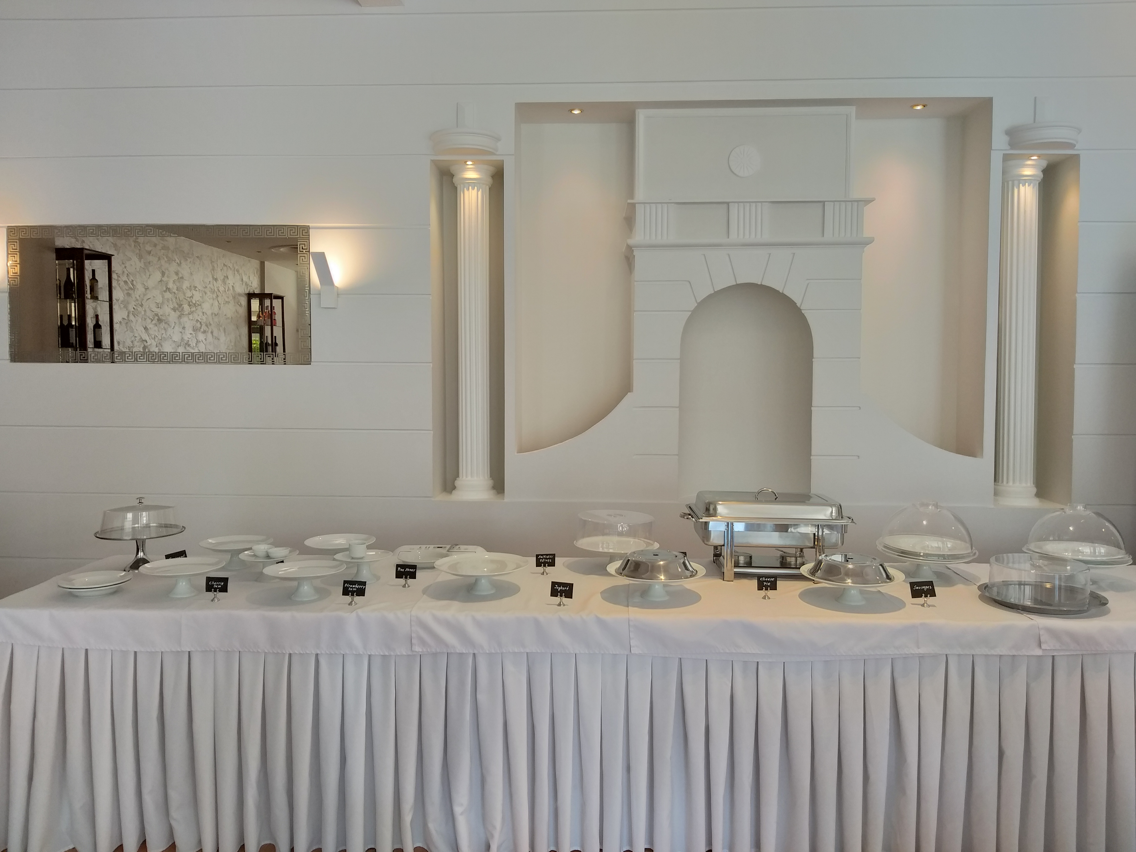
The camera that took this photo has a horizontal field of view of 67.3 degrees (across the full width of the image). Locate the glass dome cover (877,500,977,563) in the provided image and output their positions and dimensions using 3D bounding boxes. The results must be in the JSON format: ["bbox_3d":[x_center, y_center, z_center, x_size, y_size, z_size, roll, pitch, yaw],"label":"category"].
[{"bbox_3d":[1.278,0.360,3.034,0.330,0.180,0.330,0,3,3],"label":"glass dome cover"}]

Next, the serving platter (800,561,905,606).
[{"bbox_3d":[0.928,0.528,2.800,0.323,0.093,0.323,0,3,0],"label":"serving platter"}]

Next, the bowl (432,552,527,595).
[{"bbox_3d":[-0.297,0.518,2.928,0.323,0.098,0.323,0,3,0],"label":"bowl"}]

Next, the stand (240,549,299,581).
[{"bbox_3d":[-1.089,0.511,3.100,0.210,0.093,0.210,0,3,0],"label":"stand"}]

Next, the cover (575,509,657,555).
[{"bbox_3d":[0.182,0.391,3.185,0.300,0.103,0.300,0,3,3],"label":"cover"}]

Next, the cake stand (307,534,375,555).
[{"bbox_3d":[-0.884,0.495,3.313,0.270,0.100,0.270,0,3,0],"label":"cake stand"}]

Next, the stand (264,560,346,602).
[{"bbox_3d":[-0.848,0.507,2.754,0.255,0.095,0.255,0,3,0],"label":"stand"}]

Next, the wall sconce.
[{"bbox_3d":[-0.991,-0.588,3.484,0.058,0.212,0.140,0,3,3],"label":"wall sconce"}]

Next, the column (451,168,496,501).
[{"bbox_3d":[-0.408,-0.395,3.707,0.200,1.410,0.200,0,3,3],"label":"column"}]

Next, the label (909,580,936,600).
[{"bbox_3d":[1.137,0.523,2.735,0.073,0.050,0.006,-11,-6,28],"label":"label"}]

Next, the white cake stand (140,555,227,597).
[{"bbox_3d":[-1.305,0.521,2.893,0.268,0.096,0.268,0,3,0],"label":"white cake stand"}]

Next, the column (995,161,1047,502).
[{"bbox_3d":[1.906,-0.383,3.601,0.200,1.410,0.200,0,3,3],"label":"column"}]

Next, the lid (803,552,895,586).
[{"bbox_3d":[0.903,0.451,2.719,0.265,0.058,0.265,0,3,3],"label":"lid"}]

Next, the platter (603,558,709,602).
[{"bbox_3d":[0.291,0.524,2.848,0.330,0.095,0.330,0,3,0],"label":"platter"}]

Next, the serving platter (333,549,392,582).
[{"bbox_3d":[-0.736,0.512,3.083,0.208,0.092,0.208,0,3,0],"label":"serving platter"}]

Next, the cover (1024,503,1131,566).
[{"bbox_3d":[1.790,0.364,2.998,0.330,0.180,0.330,0,3,3],"label":"cover"}]

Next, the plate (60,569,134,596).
[{"bbox_3d":[-1.561,0.526,2.816,0.229,0.046,0.229,0,3,3],"label":"plate"}]

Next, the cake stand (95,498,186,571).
[{"bbox_3d":[-1.591,0.400,3.175,0.311,0.261,0.311,0,3,3],"label":"cake stand"}]

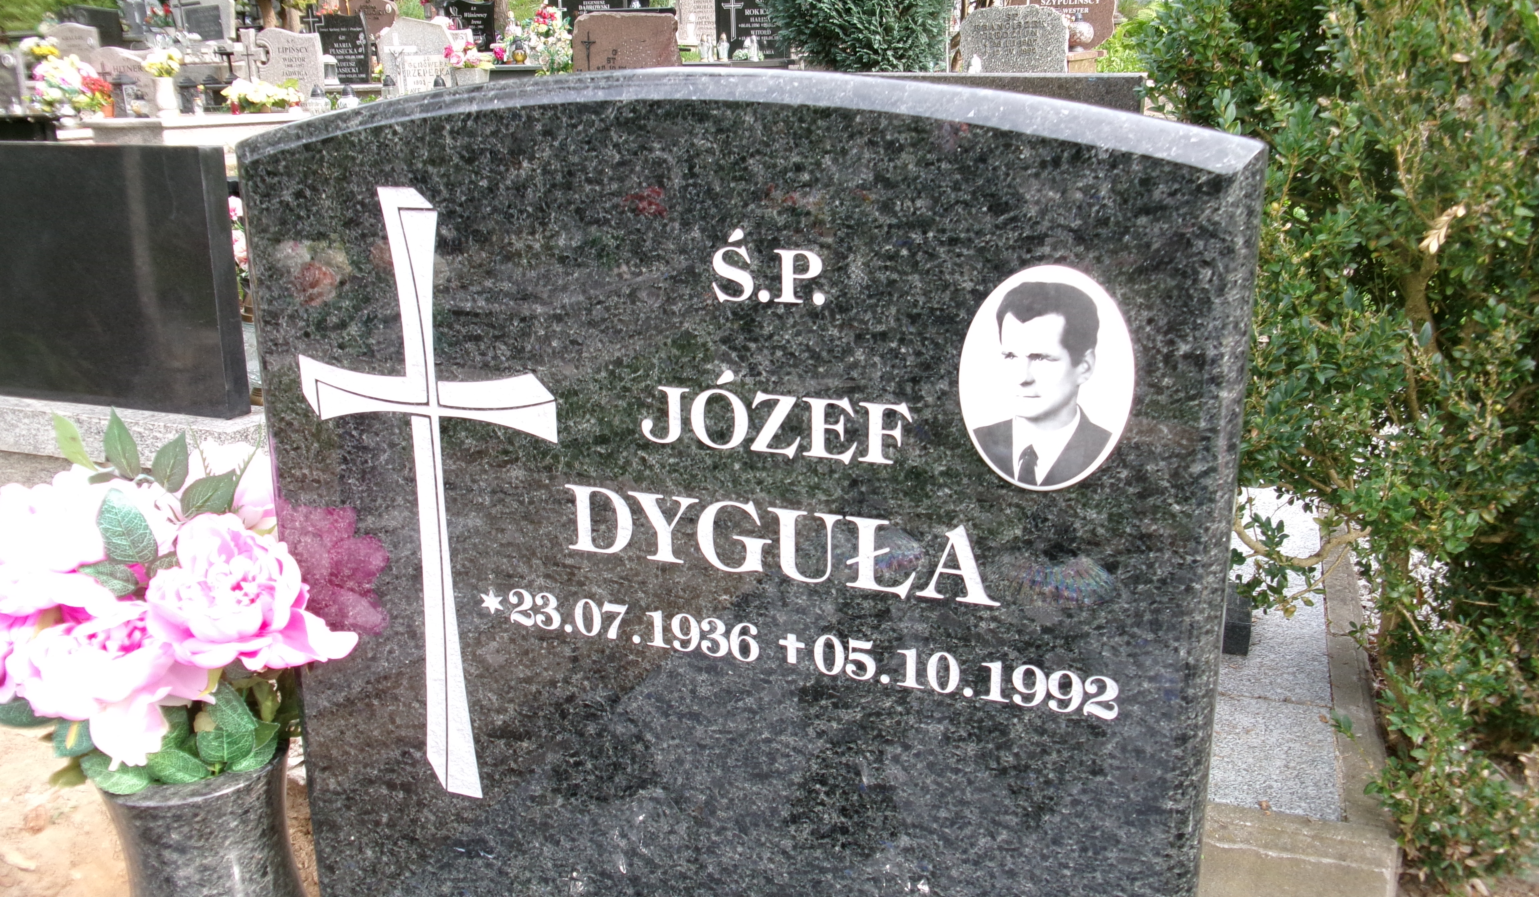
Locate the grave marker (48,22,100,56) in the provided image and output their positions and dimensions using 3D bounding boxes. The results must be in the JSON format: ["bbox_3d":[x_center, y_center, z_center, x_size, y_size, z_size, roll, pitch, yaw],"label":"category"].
[{"bbox_3d":[-7.094,-4.022,12.741,0.620,0.650,0.090,4,16,17],"label":"grave marker"}]

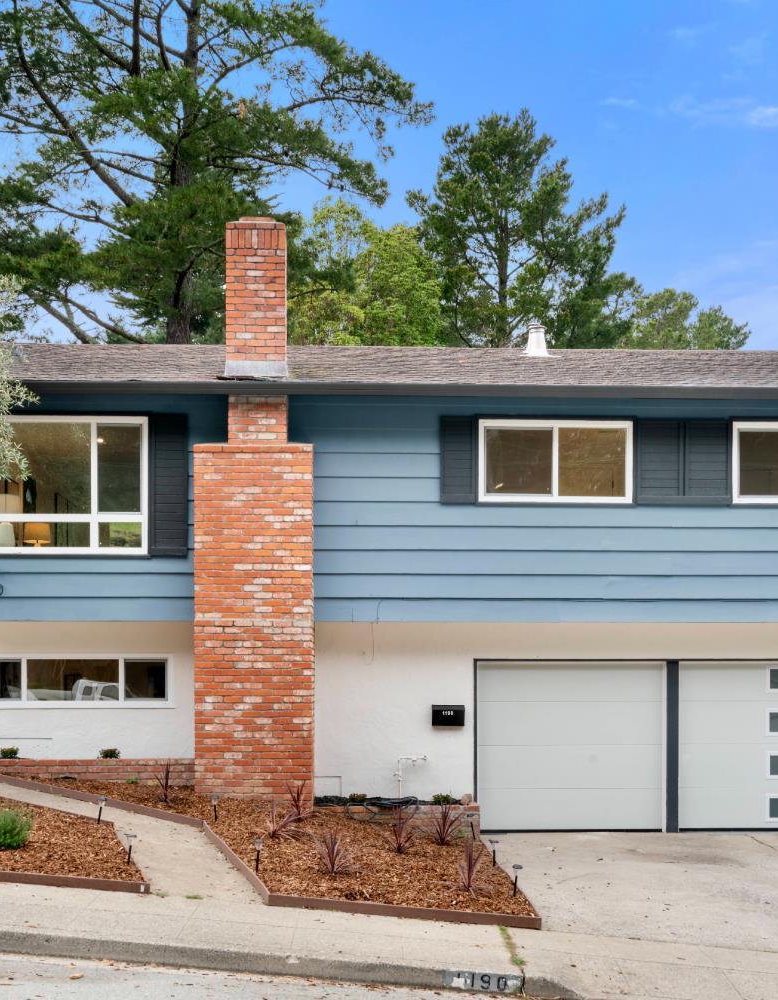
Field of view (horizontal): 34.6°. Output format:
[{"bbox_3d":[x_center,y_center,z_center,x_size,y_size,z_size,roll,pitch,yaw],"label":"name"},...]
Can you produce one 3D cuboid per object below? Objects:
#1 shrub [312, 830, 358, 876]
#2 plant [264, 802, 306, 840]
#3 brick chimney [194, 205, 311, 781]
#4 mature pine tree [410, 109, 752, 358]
[{"bbox_3d":[-0.465,3.077,10.900,0.420,0.420,0.420,0,-1,-2],"label":"shrub"},{"bbox_3d":[-1.004,3.109,12.100,0.420,0.380,0.420,0,-1,-2],"label":"plant"},{"bbox_3d":[-1.523,0.100,14.300,1.340,6.580,0.750,0,-1,-2],"label":"brick chimney"},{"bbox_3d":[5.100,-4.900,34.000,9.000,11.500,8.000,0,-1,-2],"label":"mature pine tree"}]

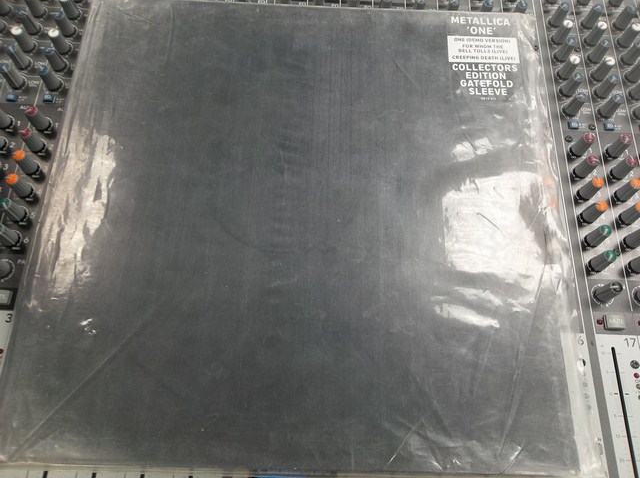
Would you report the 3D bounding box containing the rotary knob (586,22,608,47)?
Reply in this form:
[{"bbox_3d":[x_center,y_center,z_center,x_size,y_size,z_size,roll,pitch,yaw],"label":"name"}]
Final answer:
[{"bbox_3d":[0.214,-0.159,0.386,0.011,0.016,0.011,1,69,-2],"label":"rotary knob"}]

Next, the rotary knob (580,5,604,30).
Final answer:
[{"bbox_3d":[0.210,-0.172,0.384,0.012,0.016,0.012,1,69,-2],"label":"rotary knob"}]

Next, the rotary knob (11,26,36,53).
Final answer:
[{"bbox_3d":[-0.218,-0.146,0.366,0.011,0.016,0.011,1,69,-2],"label":"rotary knob"}]

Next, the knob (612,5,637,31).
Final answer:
[{"bbox_3d":[0.241,-0.174,0.393,0.011,0.016,0.011,27,71,8],"label":"knob"}]

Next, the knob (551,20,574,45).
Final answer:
[{"bbox_3d":[0.188,-0.160,0.386,0.011,0.016,0.011,1,69,-2],"label":"knob"}]

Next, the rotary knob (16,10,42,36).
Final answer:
[{"bbox_3d":[-0.217,-0.162,0.372,0.011,0.015,0.011,1,69,-2],"label":"rotary knob"}]

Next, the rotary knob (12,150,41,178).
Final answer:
[{"bbox_3d":[-0.191,-0.051,0.323,0.012,0.016,0.012,7,69,1],"label":"rotary knob"}]

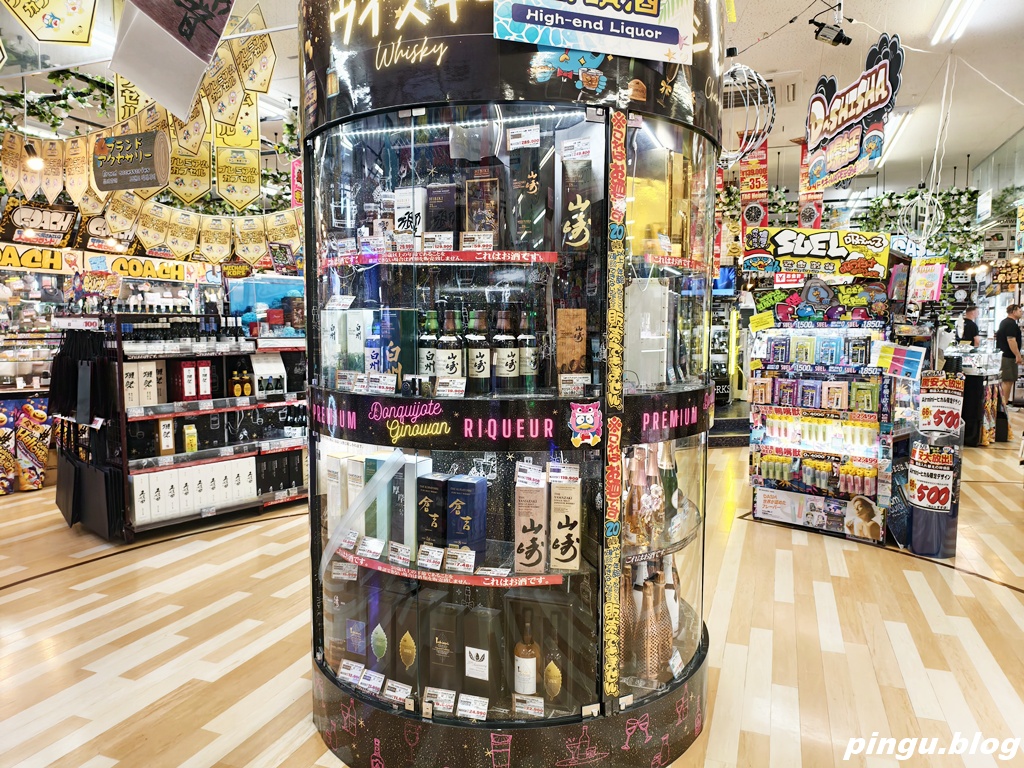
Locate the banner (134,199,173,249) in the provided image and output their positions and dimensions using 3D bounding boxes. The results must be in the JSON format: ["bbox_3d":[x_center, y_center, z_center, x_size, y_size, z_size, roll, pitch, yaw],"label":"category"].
[{"bbox_3d":[-3.164,-1.383,6.000,0.280,0.405,0.005,15,6,4],"label":"banner"}]

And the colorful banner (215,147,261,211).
[{"bbox_3d":[-1.809,-1.353,4.500,0.283,0.422,0.012,-1,5,-10],"label":"colorful banner"}]

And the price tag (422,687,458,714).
[{"bbox_3d":[-0.243,1.055,2.275,0.105,0.064,0.010,5,-14,11],"label":"price tag"}]

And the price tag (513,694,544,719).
[{"bbox_3d":[0.054,1.056,2.238,0.105,0.071,0.005,1,6,14],"label":"price tag"}]

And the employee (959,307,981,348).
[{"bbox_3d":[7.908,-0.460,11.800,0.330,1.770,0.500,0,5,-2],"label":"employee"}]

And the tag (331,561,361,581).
[{"bbox_3d":[-0.582,0.654,2.374,0.100,0.058,0.008,1,0,17],"label":"tag"}]

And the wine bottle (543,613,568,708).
[{"bbox_3d":[0.150,0.937,2.328,0.085,0.298,0.085,0,5,0],"label":"wine bottle"}]

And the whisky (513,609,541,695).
[{"bbox_3d":[0.054,0.925,2.378,0.085,0.294,0.085,1,5,12],"label":"whisky"}]

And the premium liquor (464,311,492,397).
[{"bbox_3d":[-0.110,-0.106,2.305,0.084,0.286,0.084,0,5,-3],"label":"premium liquor"}]

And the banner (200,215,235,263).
[{"bbox_3d":[-2.432,-1.181,5.600,0.272,0.400,0.010,0,6,2],"label":"banner"}]

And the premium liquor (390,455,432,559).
[{"bbox_3d":[-0.356,0.439,2.417,0.106,0.343,0.103,2,5,26],"label":"premium liquor"}]

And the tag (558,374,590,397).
[{"bbox_3d":[0.204,0.005,2.193,0.105,0.074,0.005,-1,-1,0],"label":"tag"}]

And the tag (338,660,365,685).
[{"bbox_3d":[-0.560,1.008,2.381,0.097,0.058,0.008,2,-17,28],"label":"tag"}]

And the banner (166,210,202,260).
[{"bbox_3d":[-2.888,-1.318,6.000,0.283,0.422,0.012,9,4,-1],"label":"banner"}]

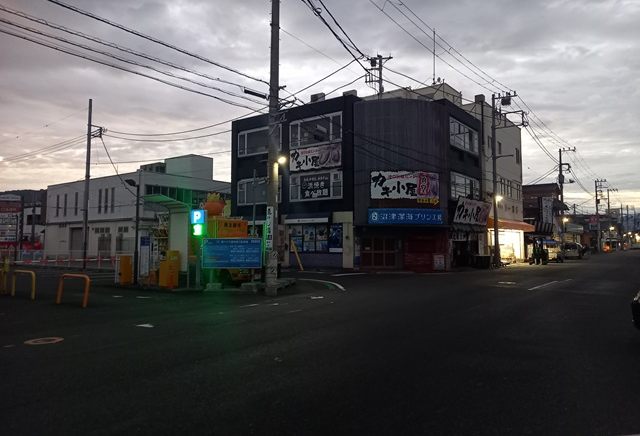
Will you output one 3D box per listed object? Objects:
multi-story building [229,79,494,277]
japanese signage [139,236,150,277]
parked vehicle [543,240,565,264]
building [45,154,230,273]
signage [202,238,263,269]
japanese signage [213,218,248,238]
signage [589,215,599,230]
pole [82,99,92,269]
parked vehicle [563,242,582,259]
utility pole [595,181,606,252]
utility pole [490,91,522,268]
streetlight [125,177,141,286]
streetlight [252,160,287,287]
[{"bbox_3d":[2.133,-2.014,32.199,15.600,10.600,7.500,-2,-4,37],"label":"multi-story building"},{"bbox_3d":[-6.518,1.462,17.283,0.420,1.550,0.080,0,-3,-2],"label":"japanese signage"},{"bbox_3d":[18.900,2.675,37.462,1.620,1.780,3.800,-2,-4,37],"label":"parked vehicle"},{"bbox_3d":[-17.954,-0.418,49.560,17.800,9.300,13.500,-2,-4,38],"label":"building"},{"bbox_3d":[-2.982,1.219,15.786,2.000,1.000,0.080,0,-3,0],"label":"signage"},{"bbox_3d":[-3.509,0.435,18.600,0.100,0.850,1.500,-2,-4,42],"label":"japanese signage"},{"bbox_3d":[41.497,0.727,70.000,1.300,2.250,0.250,-2,-4,38],"label":"signage"},{"bbox_3d":[-14.055,-2.099,27.977,0.280,10.300,0.280,-2,-4,38],"label":"pole"},{"bbox_3d":[30.131,3.926,54.575,1.650,1.900,4.100,-2,-4,38],"label":"parked vehicle"},{"bbox_3d":[44.125,-0.364,72.333,1.450,11.460,0.500,-2,-4,37],"label":"utility pole"},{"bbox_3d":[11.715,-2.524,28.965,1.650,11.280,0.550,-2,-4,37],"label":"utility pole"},{"bbox_3d":[-7.243,0.523,17.794,0.600,4.040,0.280,0,-3,-8],"label":"streetlight"},{"bbox_3d":[-1.523,0.203,14.559,0.800,4.200,0.500,-2,-4,38],"label":"streetlight"}]

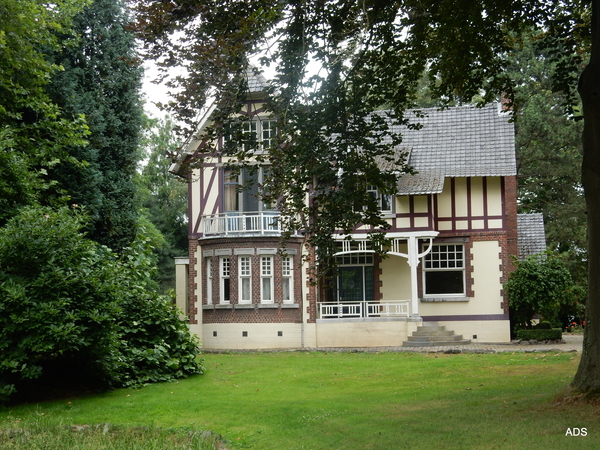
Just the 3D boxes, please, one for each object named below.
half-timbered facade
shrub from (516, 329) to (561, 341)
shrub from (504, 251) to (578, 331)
[{"bbox_3d":[2.693,-0.679,40.335,13.350,10.300,10.500,-2,-4,14],"label":"half-timbered facade"},{"bbox_3d":[8.637,3.925,37.351,1.700,0.420,1.000,-2,-4,14],"label":"shrub"},{"bbox_3d":[8.756,2.624,37.560,2.620,3.100,2.300,-2,-4,14],"label":"shrub"}]

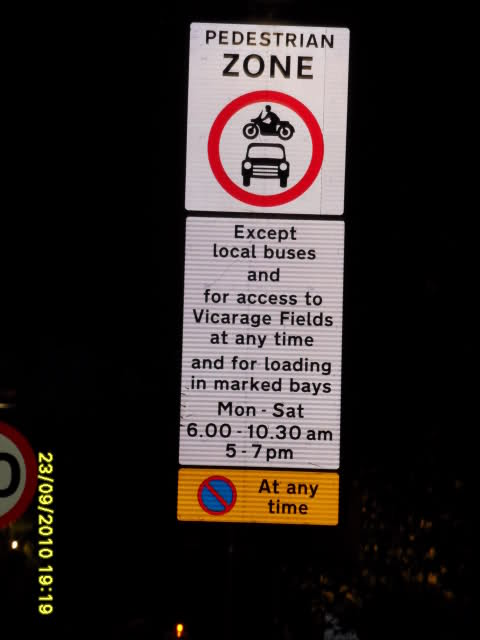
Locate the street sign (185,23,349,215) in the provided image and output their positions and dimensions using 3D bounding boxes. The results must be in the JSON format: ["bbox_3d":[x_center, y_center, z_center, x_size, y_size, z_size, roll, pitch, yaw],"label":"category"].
[{"bbox_3d":[0.138,-1.002,18.513,0.800,0.946,0.040,2,-5,-2],"label":"street sign"}]

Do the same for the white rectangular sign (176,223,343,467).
[{"bbox_3d":[0.114,0.118,18.415,0.795,1.238,0.040,2,-5,-2],"label":"white rectangular sign"}]

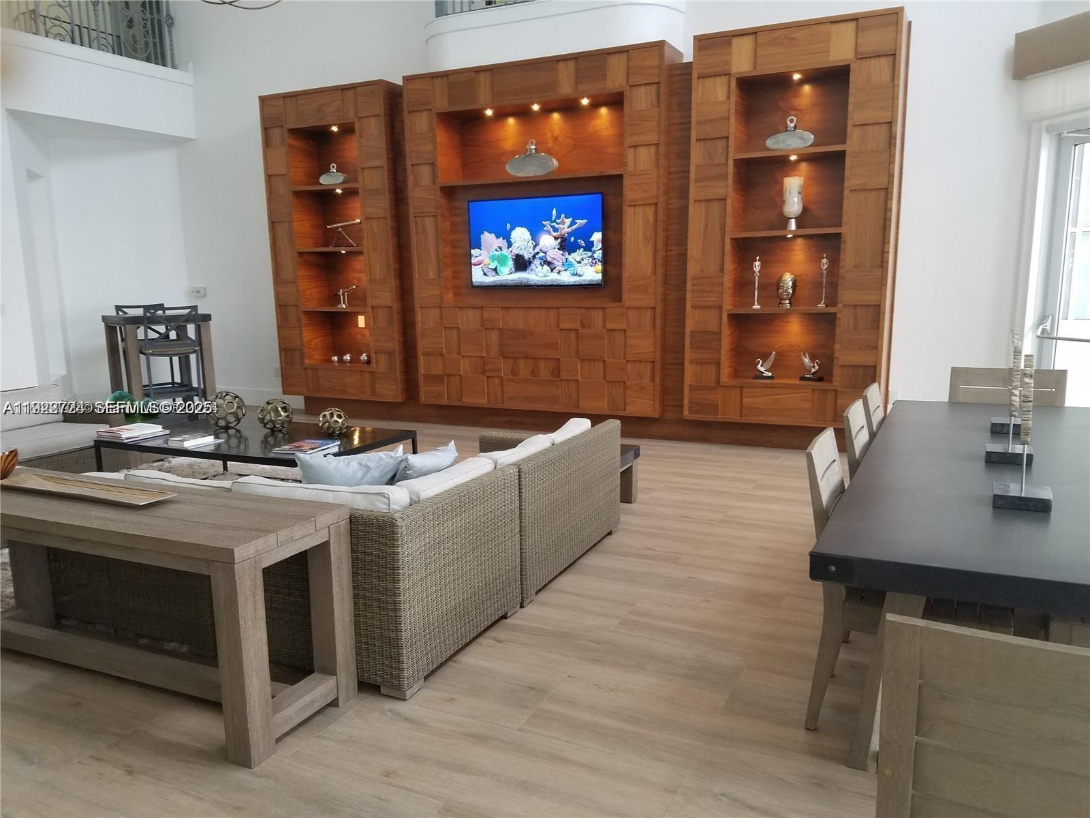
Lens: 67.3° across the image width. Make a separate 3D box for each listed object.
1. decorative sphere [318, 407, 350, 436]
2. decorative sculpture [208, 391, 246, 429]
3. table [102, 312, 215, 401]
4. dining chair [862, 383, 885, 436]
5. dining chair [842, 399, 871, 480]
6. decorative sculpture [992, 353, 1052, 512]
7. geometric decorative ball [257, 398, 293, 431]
[{"bbox_3d":[-1.472,0.086,5.705,0.200,0.200,0.200,-1,9,0],"label":"decorative sphere"},{"bbox_3d":[-2.346,0.006,6.039,0.280,0.280,0.280,4,11,27],"label":"decorative sculpture"},{"bbox_3d":[-4.333,-0.494,9.261,0.704,1.147,0.922,8,13,44],"label":"table"},{"bbox_3d":[1.841,0.387,3.857,0.605,0.950,0.455,4,11,29],"label":"dining chair"},{"bbox_3d":[1.566,0.475,3.354,0.605,0.950,0.455,4,11,29],"label":"dining chair"},{"bbox_3d":[1.553,0.067,2.640,0.160,0.489,0.175,4,11,27],"label":"decorative sculpture"},{"bbox_3d":[-1.947,0.040,5.904,0.243,0.243,0.243,4,11,27],"label":"geometric decorative ball"}]

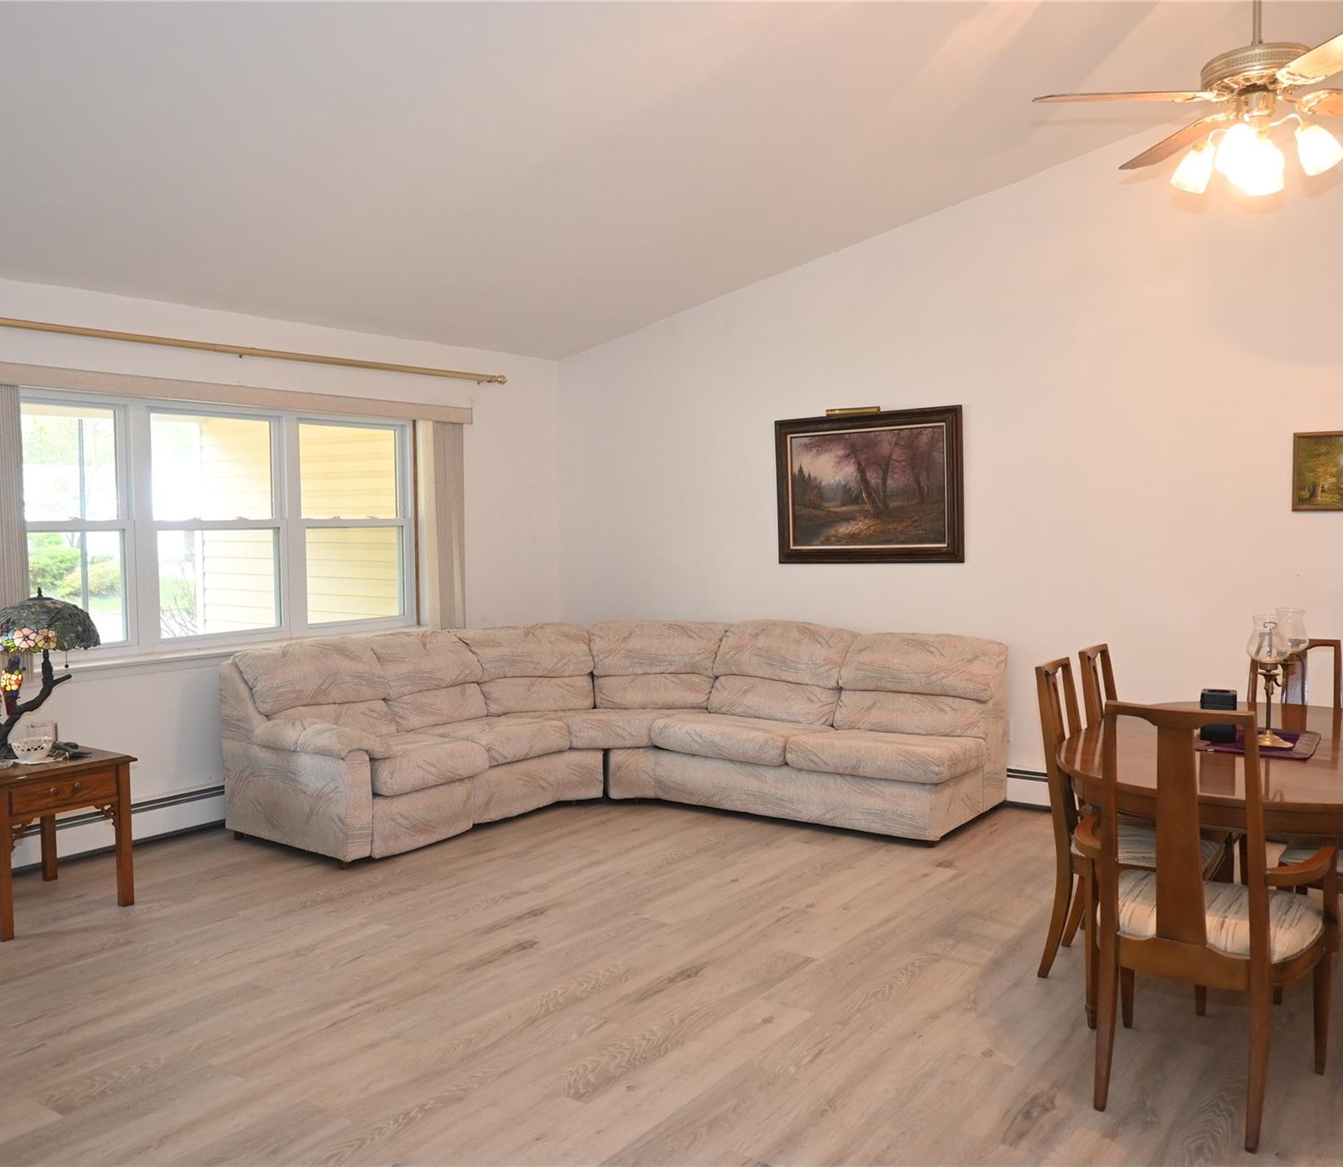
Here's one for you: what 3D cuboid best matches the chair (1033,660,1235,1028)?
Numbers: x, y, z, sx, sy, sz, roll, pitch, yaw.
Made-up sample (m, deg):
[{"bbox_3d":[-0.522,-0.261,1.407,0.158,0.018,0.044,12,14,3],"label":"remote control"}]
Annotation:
[{"bbox_3d":[1.439,0.738,3.587,0.553,0.965,0.462,1,4,34],"label":"chair"}]

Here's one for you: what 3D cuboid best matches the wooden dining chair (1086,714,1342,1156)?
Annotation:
[{"bbox_3d":[1.316,0.764,2.894,0.563,0.990,0.573,1,4,37],"label":"wooden dining chair"}]

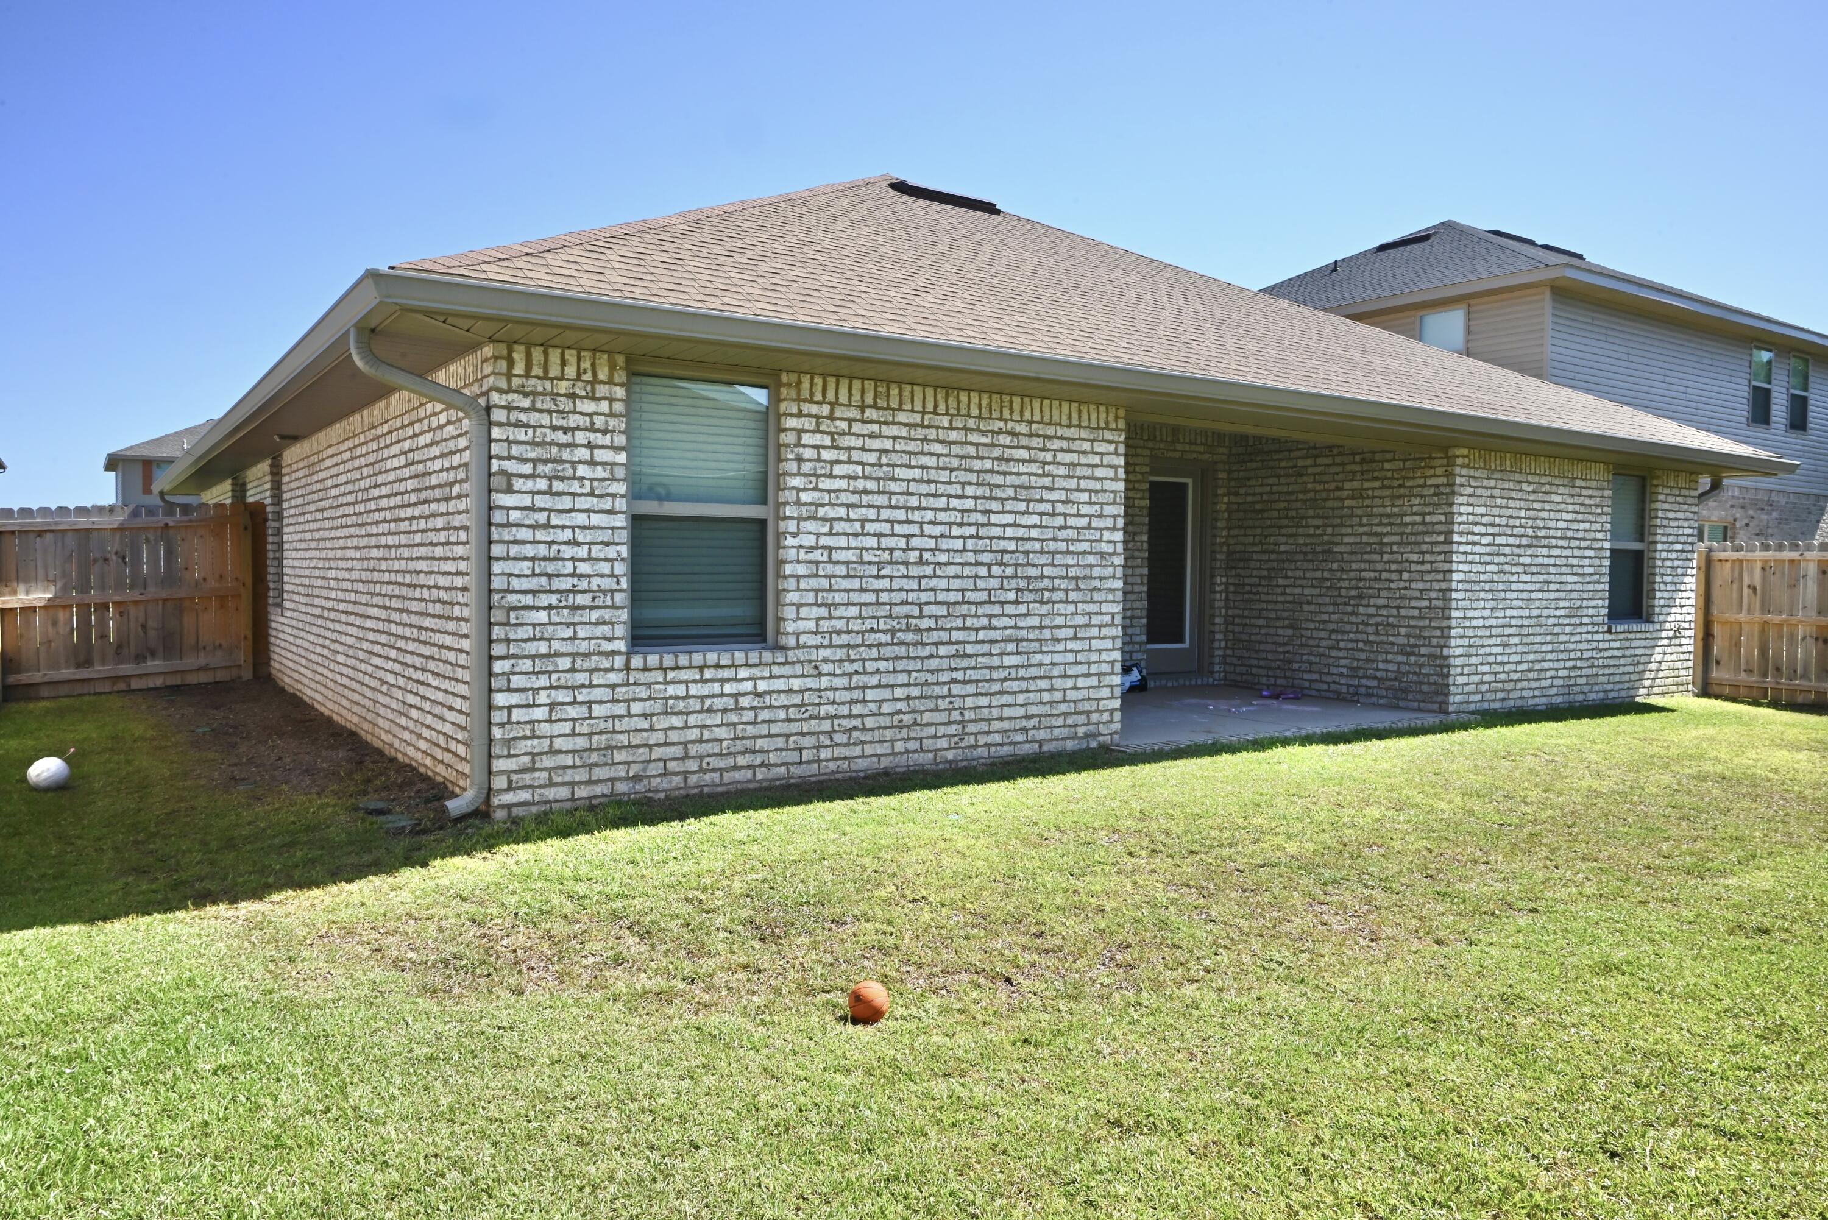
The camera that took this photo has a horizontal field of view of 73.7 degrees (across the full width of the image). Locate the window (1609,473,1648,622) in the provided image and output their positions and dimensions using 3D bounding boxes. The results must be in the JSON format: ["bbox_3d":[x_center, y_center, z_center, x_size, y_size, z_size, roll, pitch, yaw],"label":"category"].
[{"bbox_3d":[7.029,-0.618,12.025,0.880,1.460,0.100,-1,2,-34],"label":"window"}]

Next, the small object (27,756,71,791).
[{"bbox_3d":[-5.080,0.969,7.160,0.203,0.200,0.203,-1,2,-34],"label":"small object"}]

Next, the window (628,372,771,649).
[{"bbox_3d":[-1.118,-0.512,6.515,0.880,1.460,0.100,-1,2,-34],"label":"window"}]

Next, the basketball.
[{"bbox_3d":[-0.137,1.200,3.730,0.126,0.126,0.126,1,2,0],"label":"basketball"}]

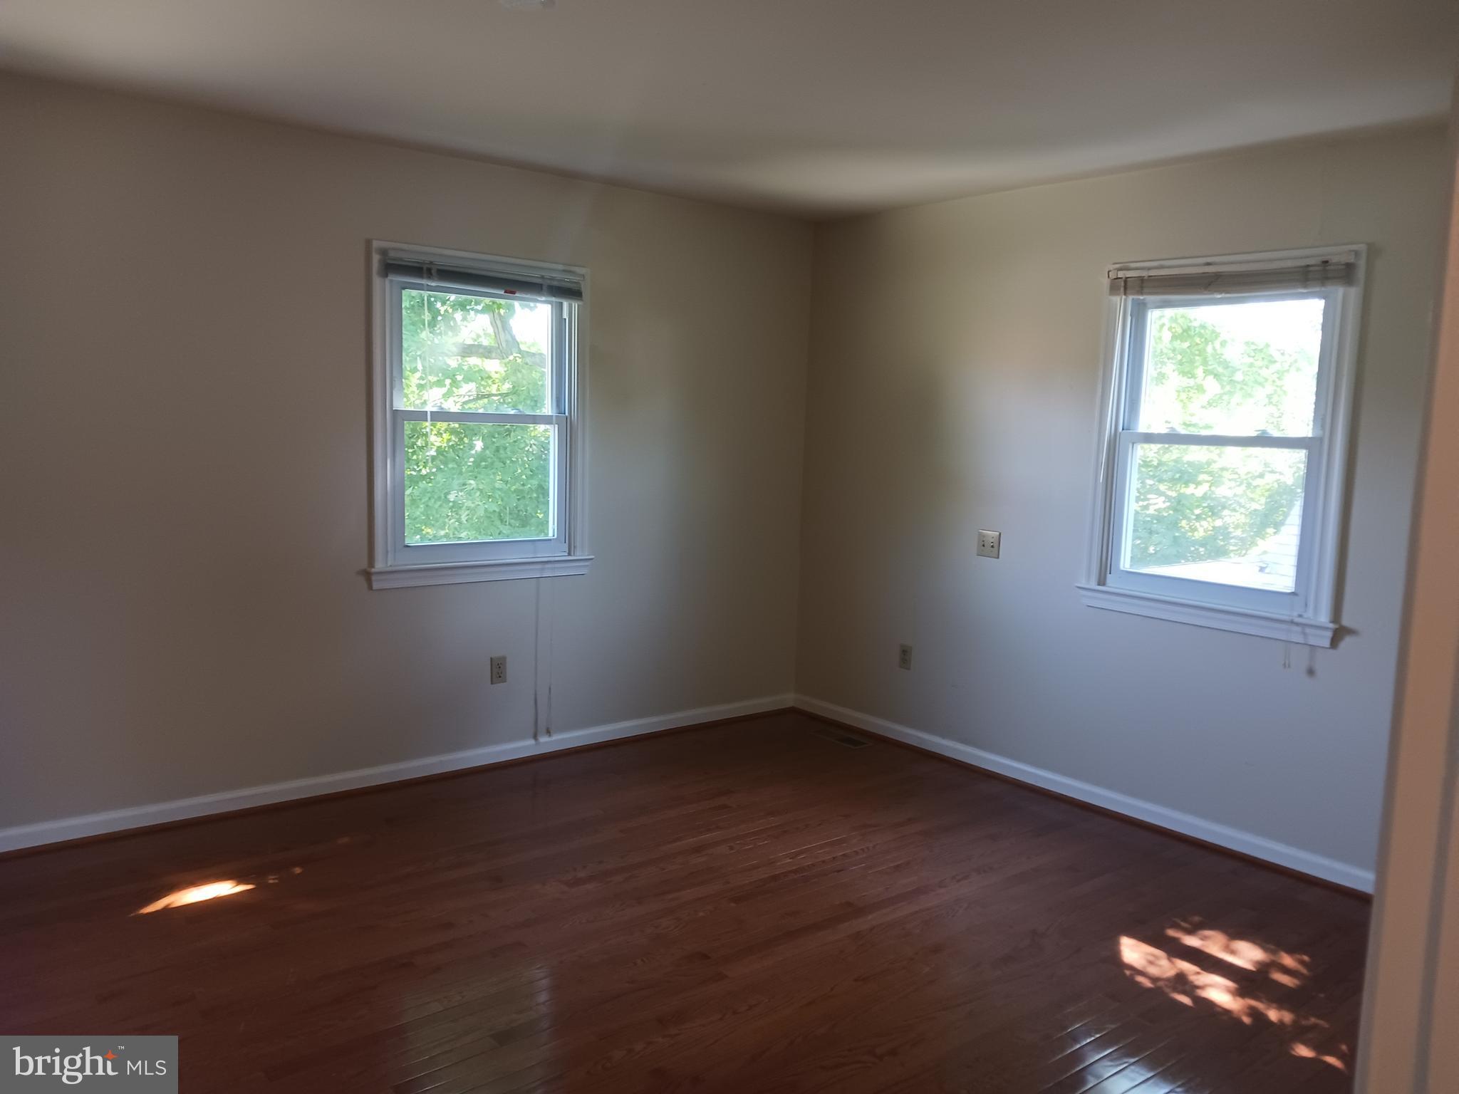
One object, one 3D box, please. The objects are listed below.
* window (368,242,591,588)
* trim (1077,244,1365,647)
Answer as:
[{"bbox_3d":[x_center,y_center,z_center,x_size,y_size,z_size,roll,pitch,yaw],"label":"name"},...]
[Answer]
[{"bbox_3d":[-0.962,-0.497,4.497,0.943,1.273,0.110,-3,8,-39],"label":"window"},{"bbox_3d":[1.681,-0.358,3.950,0.110,1.273,0.930,-3,8,-39],"label":"trim"}]

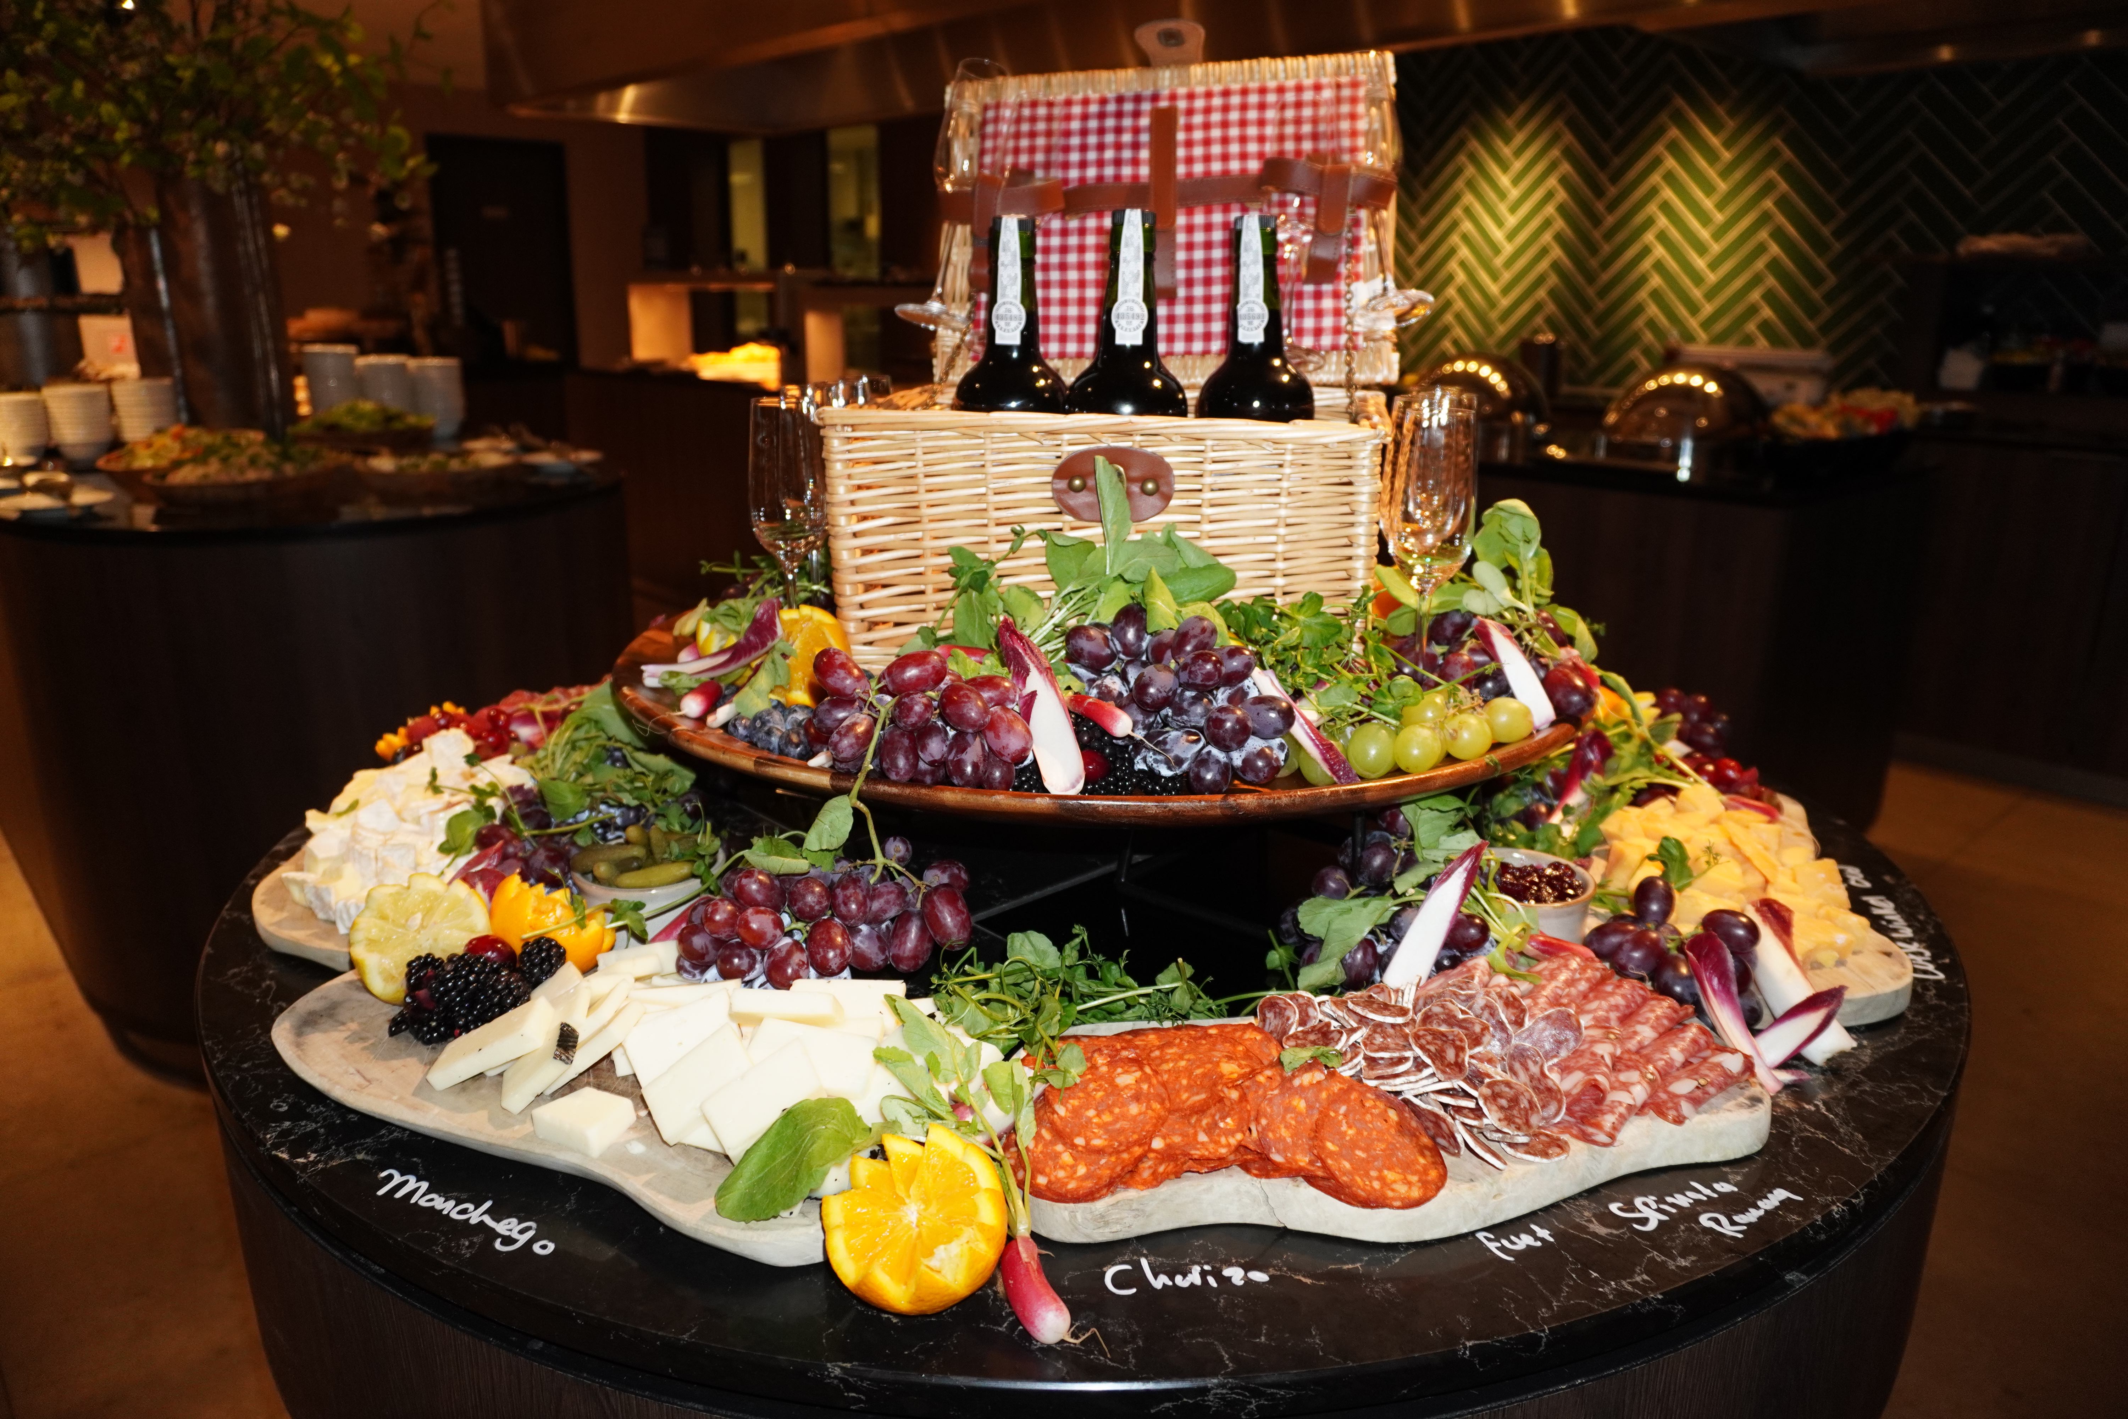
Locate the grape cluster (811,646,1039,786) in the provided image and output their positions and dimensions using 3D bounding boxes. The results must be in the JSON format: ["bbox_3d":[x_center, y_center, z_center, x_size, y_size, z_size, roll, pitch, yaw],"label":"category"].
[{"bbox_3d":[-0.078,0.004,0.781,0.122,0.069,0.089,5,18,14],"label":"grape cluster"}]

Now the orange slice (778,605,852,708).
[{"bbox_3d":[-0.159,-0.033,0.878,0.055,0.062,0.044,-4,18,-14],"label":"orange slice"}]

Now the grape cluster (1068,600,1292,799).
[{"bbox_3d":[0.061,-0.006,0.778,0.123,0.098,0.089,0,18,0],"label":"grape cluster"}]

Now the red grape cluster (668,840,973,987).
[{"bbox_3d":[-0.130,0.111,0.771,0.162,0.067,0.099,-2,18,-8],"label":"red grape cluster"}]

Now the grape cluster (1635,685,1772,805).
[{"bbox_3d":[0.439,0.025,0.984,0.088,0.073,0.089,3,18,10],"label":"grape cluster"}]

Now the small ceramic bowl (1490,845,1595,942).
[{"bbox_3d":[0.252,0.104,0.769,0.068,0.042,0.068,0,18,0],"label":"small ceramic bowl"}]

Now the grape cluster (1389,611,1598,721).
[{"bbox_3d":[0.267,-0.025,0.886,0.124,0.068,0.089,-6,19,-19],"label":"grape cluster"}]

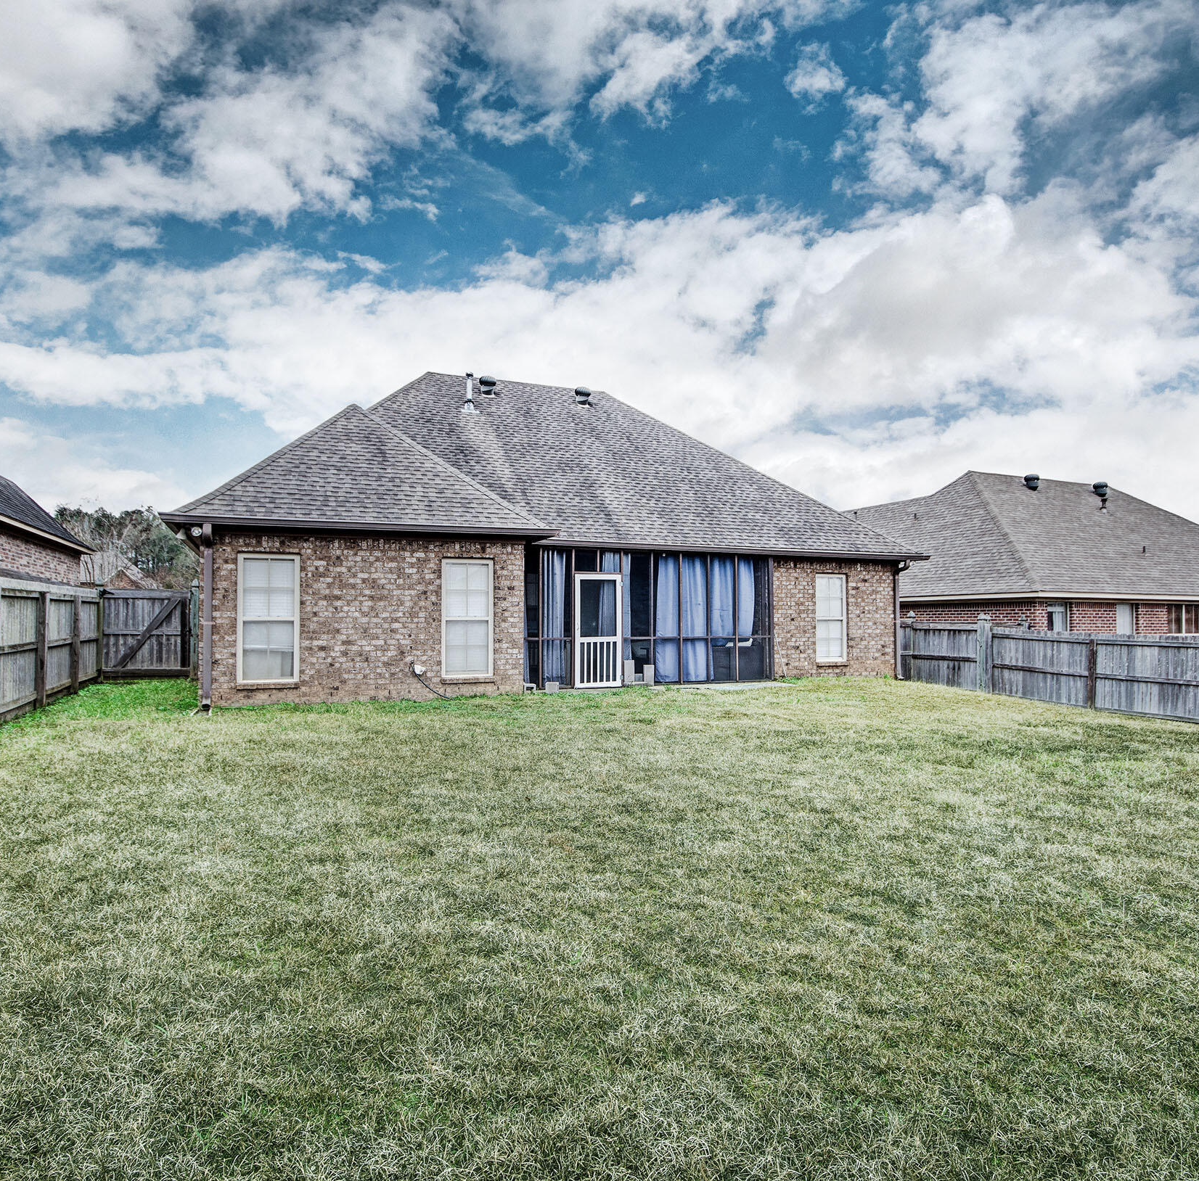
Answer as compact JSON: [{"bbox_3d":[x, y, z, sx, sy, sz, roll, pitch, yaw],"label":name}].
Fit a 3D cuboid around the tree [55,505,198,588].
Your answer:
[{"bbox_3d":[-47.764,-2.042,79.760,13.789,13.129,10.886,1,-2,-31],"label":"tree"}]

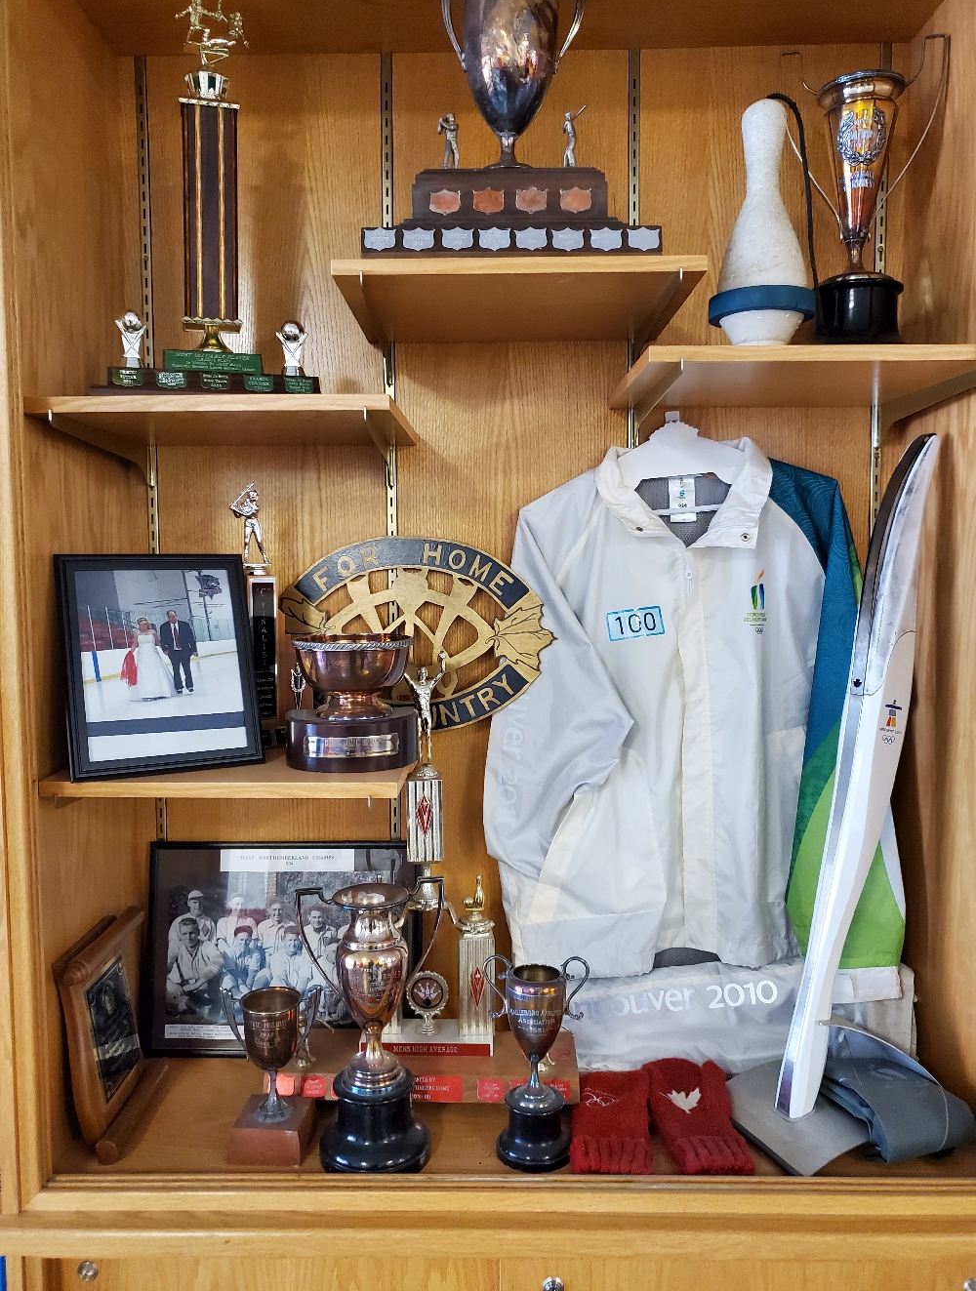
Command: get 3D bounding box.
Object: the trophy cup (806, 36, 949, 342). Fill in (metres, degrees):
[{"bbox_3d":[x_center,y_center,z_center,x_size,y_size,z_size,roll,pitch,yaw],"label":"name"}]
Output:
[{"bbox_3d":[0.478,-0.554,1.228,0.200,0.384,0.132,1,4,14],"label":"trophy cup"}]

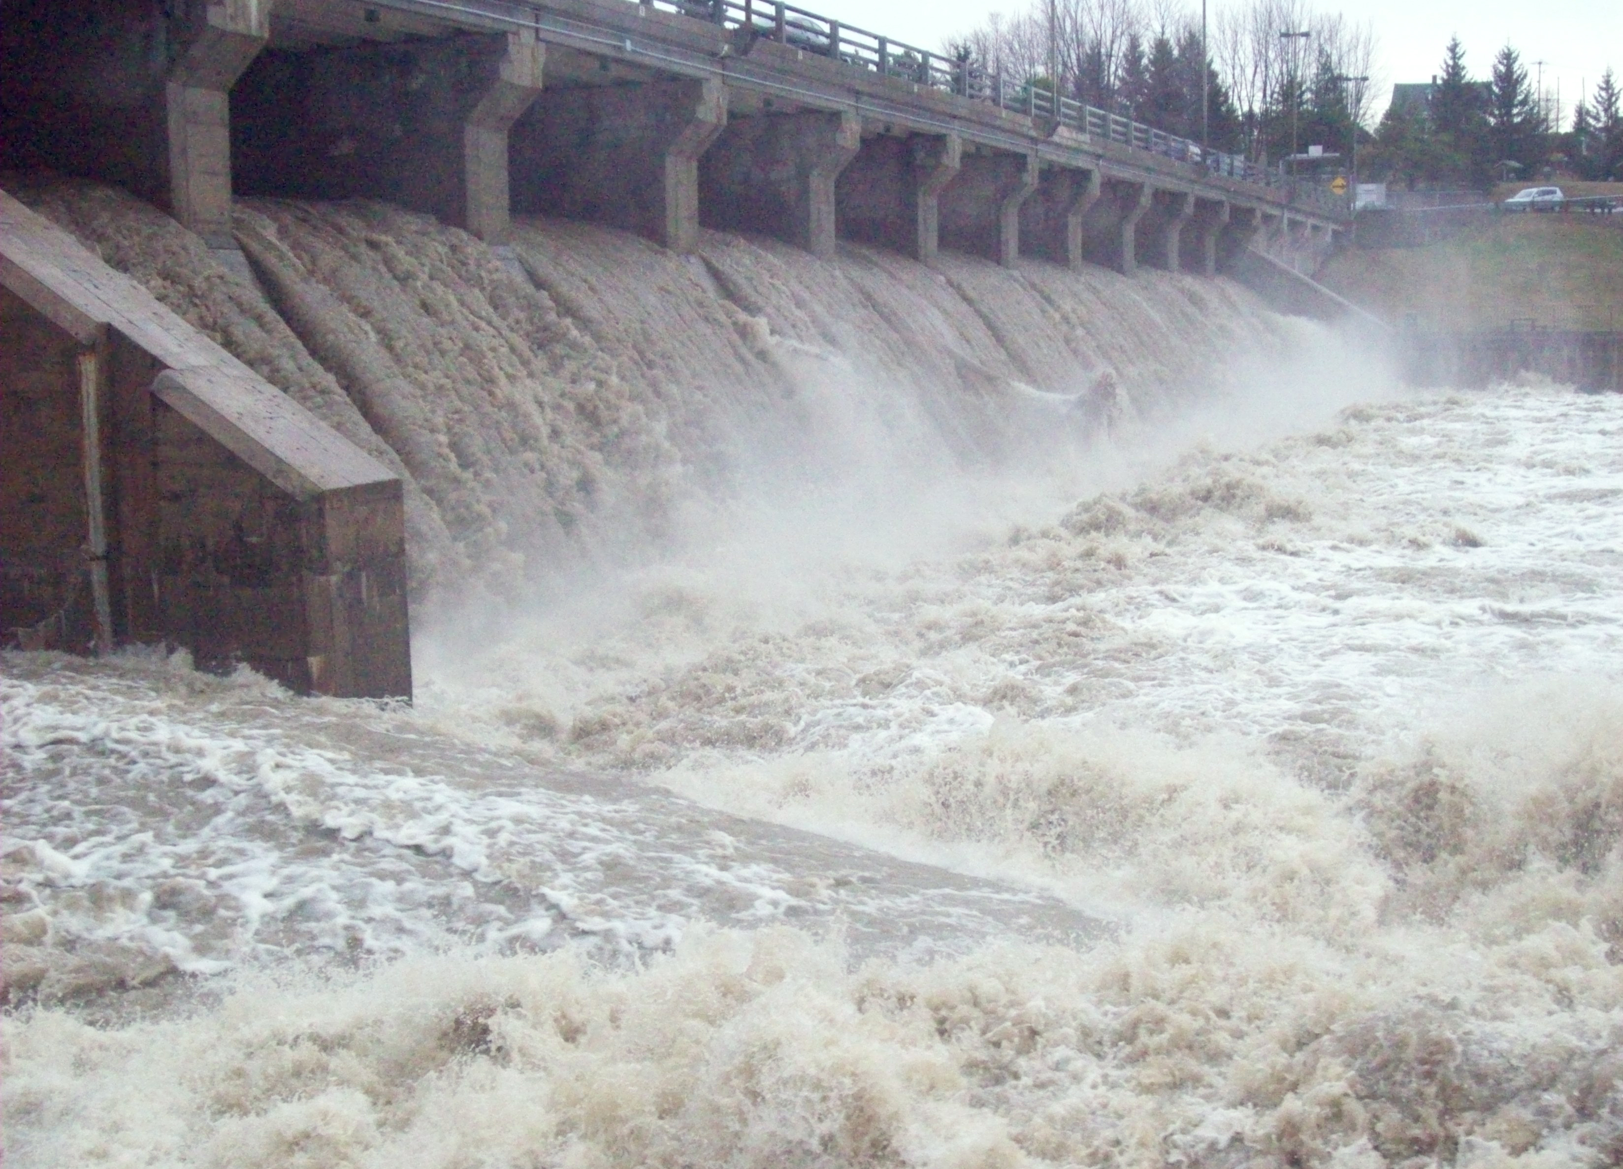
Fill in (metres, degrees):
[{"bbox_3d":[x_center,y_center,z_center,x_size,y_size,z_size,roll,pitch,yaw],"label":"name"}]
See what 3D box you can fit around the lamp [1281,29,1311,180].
[{"bbox_3d":[30.378,-29.900,132.500,1.850,9.900,0.400,2,8,22],"label":"lamp"}]

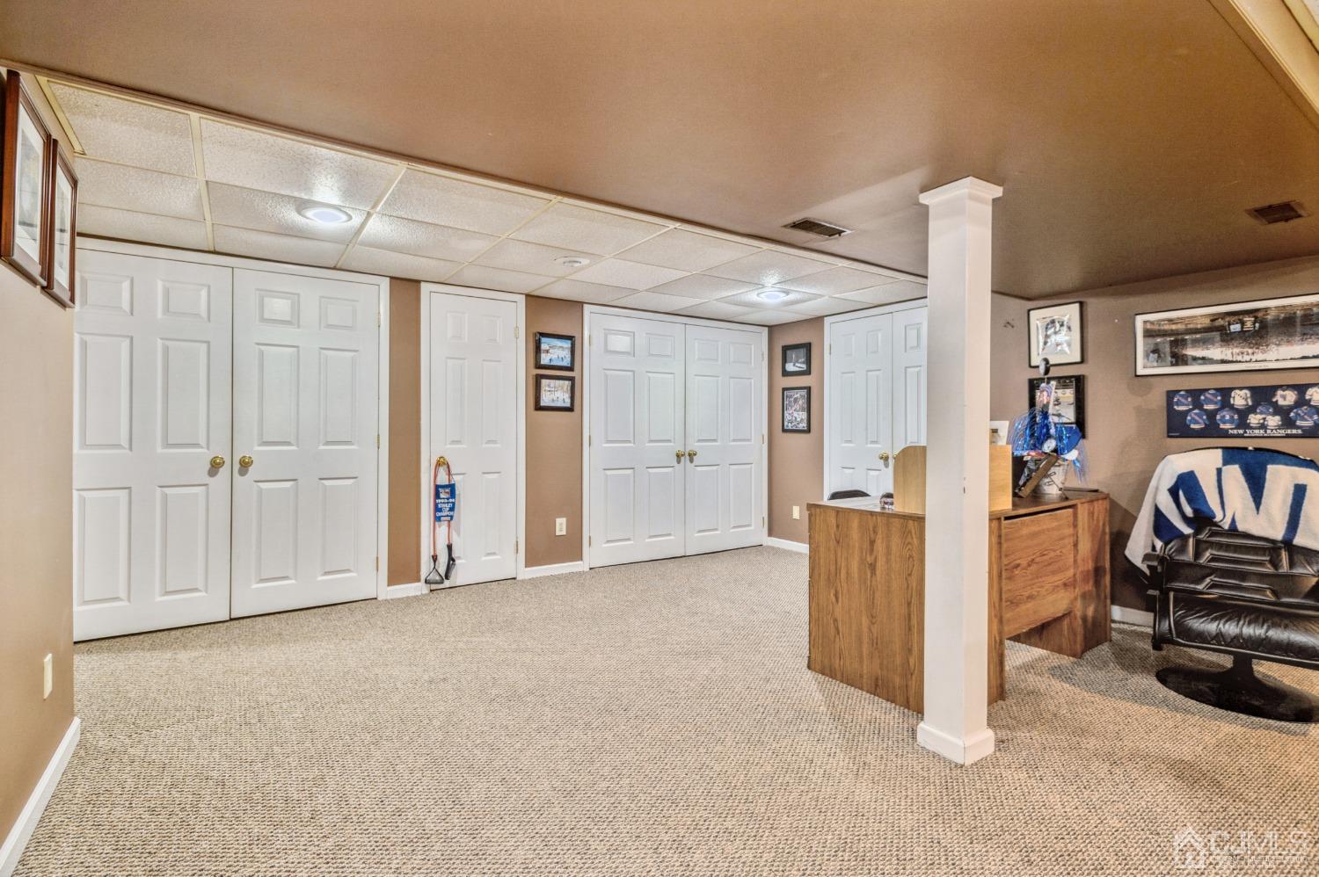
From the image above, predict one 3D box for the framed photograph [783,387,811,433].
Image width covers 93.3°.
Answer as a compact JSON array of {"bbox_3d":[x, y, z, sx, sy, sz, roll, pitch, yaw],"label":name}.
[{"bbox_3d":[1.222,-0.255,5.600,0.025,0.412,0.338,0,1,-35],"label":"framed photograph"}]

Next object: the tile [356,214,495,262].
[{"bbox_3d":[-1.220,-1.045,3.264,0.600,0.020,0.600,0,1,-35],"label":"tile"}]

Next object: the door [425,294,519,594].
[{"bbox_3d":[-1.282,0.020,4.322,0.600,1.989,0.037,0,1,-34],"label":"door"}]

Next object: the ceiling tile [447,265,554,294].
[{"bbox_3d":[-1.028,-1.044,4.063,0.607,0.018,0.511,0,1,-34],"label":"ceiling tile"}]

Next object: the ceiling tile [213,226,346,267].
[{"bbox_3d":[-2.070,-1.048,3.399,0.600,0.020,0.570,0,1,-35],"label":"ceiling tile"}]

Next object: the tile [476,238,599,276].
[{"bbox_3d":[-0.706,-1.040,3.593,0.607,0.018,0.603,0,1,-34],"label":"tile"}]

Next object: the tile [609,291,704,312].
[{"bbox_3d":[-0.006,-1.050,4.761,0.607,0.018,0.511,0,1,-34],"label":"tile"}]

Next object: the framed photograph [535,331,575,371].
[{"bbox_3d":[-0.752,-0.635,4.556,0.315,0.262,0.025,0,1,-34],"label":"framed photograph"}]

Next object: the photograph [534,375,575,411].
[{"bbox_3d":[-0.768,-0.334,4.635,0.311,0.258,0.020,0,1,-34],"label":"photograph"}]

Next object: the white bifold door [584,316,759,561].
[{"bbox_3d":[0.214,0.012,5.237,1.799,1.949,0.046,0,1,-34],"label":"white bifold door"}]

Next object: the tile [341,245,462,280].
[{"bbox_3d":[-1.538,-1.041,3.713,0.607,0.018,0.511,0,1,-34],"label":"tile"}]

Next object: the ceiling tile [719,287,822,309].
[{"bbox_3d":[0.806,-1.048,4.635,0.605,0.020,0.605,0,1,-35],"label":"ceiling tile"}]

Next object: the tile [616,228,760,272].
[{"bbox_3d":[0.141,-1.036,3.435,0.605,0.020,0.605,0,1,-35],"label":"tile"}]

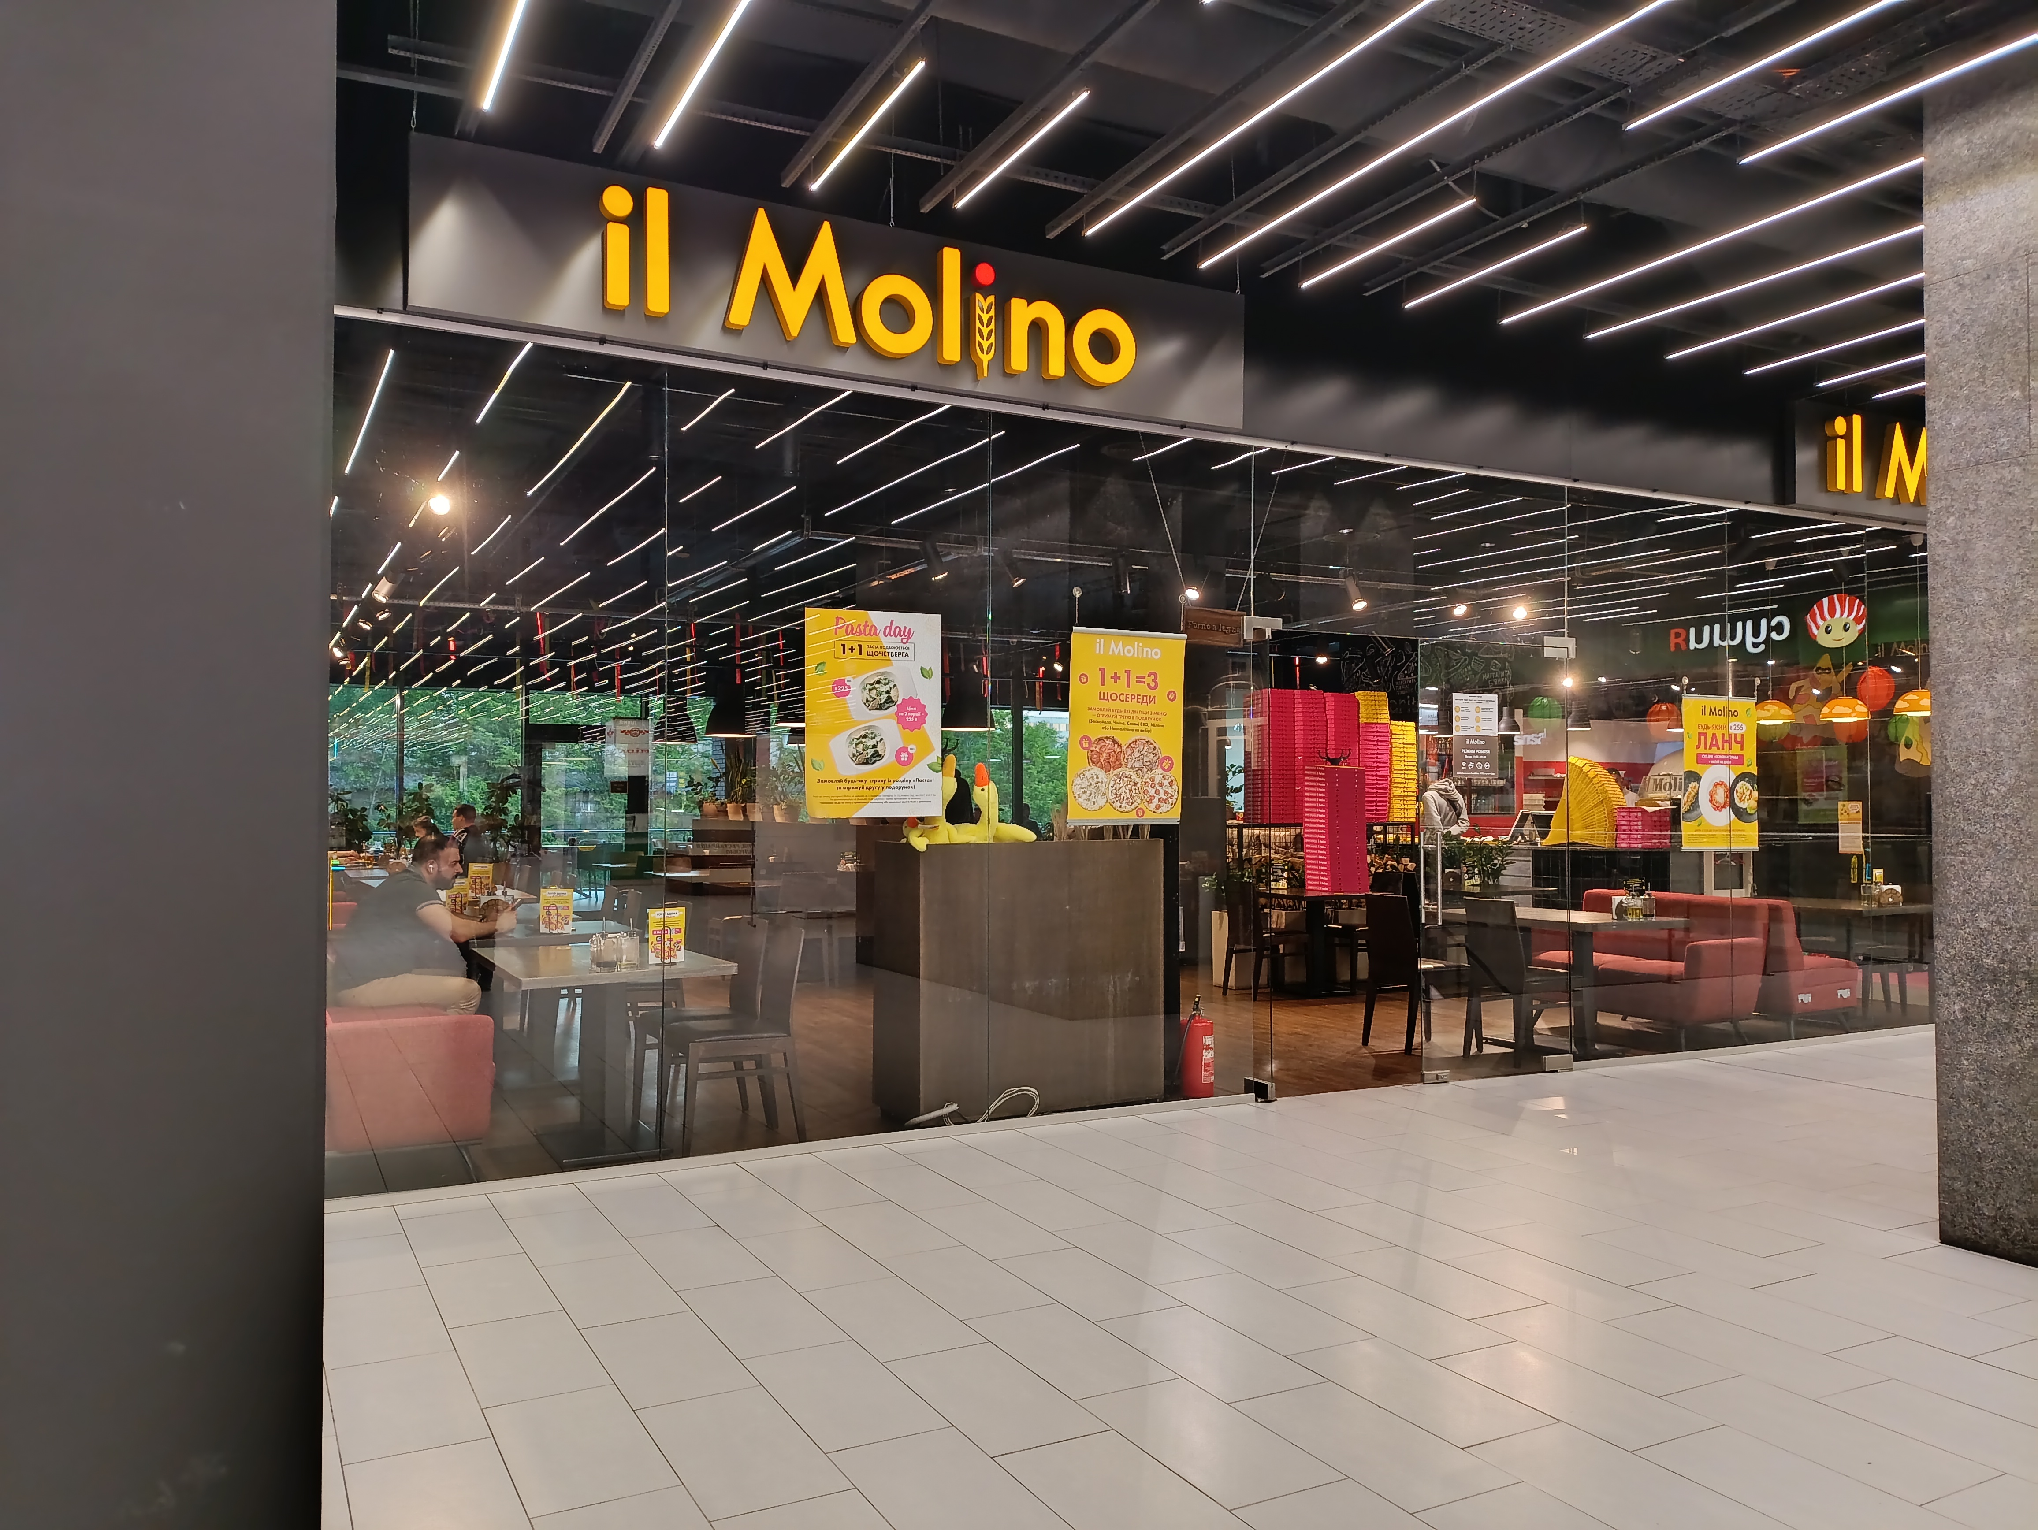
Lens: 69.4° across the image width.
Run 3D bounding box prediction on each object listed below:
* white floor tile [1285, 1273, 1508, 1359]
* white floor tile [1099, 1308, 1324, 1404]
[{"bbox_3d":[1.010,1.491,3.979,0.300,0.010,0.600,1,-2,-28],"label":"white floor tile"},{"bbox_3d":[0.471,1.479,3.728,0.300,0.010,0.595,1,-2,-28],"label":"white floor tile"}]

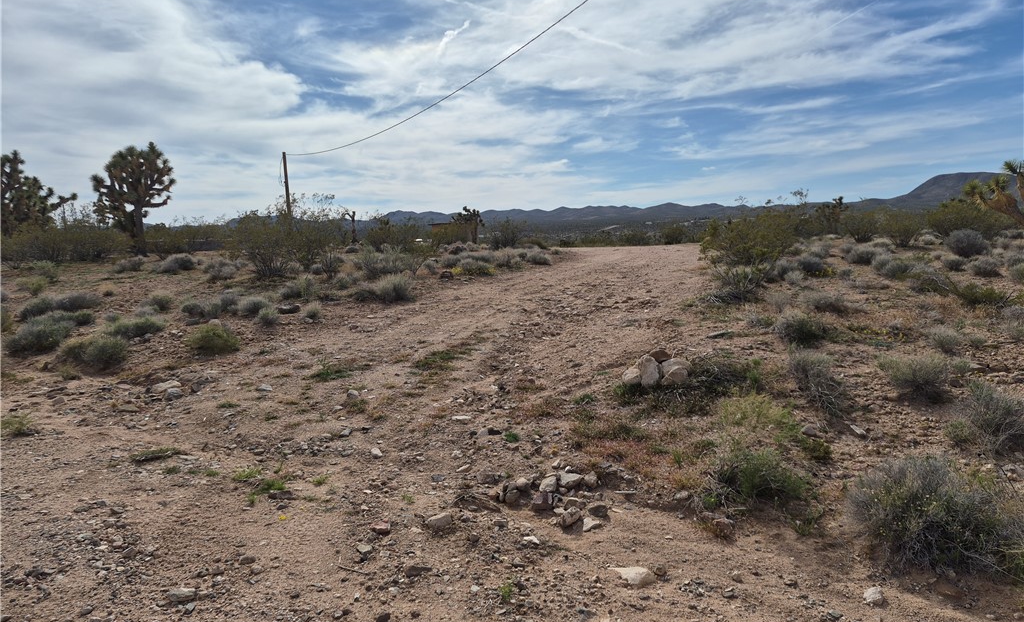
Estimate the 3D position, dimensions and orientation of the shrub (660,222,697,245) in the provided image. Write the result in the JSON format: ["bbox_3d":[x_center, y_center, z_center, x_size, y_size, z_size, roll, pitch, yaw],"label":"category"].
[{"bbox_3d":[8.320,-3.848,34.000,1.773,1.264,1.685,1,8,14],"label":"shrub"}]

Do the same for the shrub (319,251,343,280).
[{"bbox_3d":[-4.934,-1.271,18.600,0.689,0.771,0.700,0,7,0],"label":"shrub"}]

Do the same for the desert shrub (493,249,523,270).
[{"bbox_3d":[-0.146,-1.665,22.000,0.941,0.603,0.847,0,7,0],"label":"desert shrub"}]

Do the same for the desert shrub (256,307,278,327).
[{"bbox_3d":[-3.665,0.097,10.200,0.320,0.274,0.320,0,7,0],"label":"desert shrub"}]

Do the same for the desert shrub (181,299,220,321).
[{"bbox_3d":[-5.036,-0.008,11.000,0.627,0.321,0.533,0,7,0],"label":"desert shrub"}]

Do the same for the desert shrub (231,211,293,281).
[{"bbox_3d":[-5.505,-1.444,14.916,1.365,1.464,1.259,-3,8,-20],"label":"desert shrub"}]

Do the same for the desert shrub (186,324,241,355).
[{"bbox_3d":[-3.641,0.348,8.300,0.639,0.345,0.607,0,7,0],"label":"desert shrub"}]

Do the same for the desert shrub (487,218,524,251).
[{"bbox_3d":[-0.306,-3.645,32.000,1.787,1.505,1.644,-1,8,0],"label":"desert shrub"}]

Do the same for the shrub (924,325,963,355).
[{"bbox_3d":[4.883,0.334,7.700,0.430,0.312,0.396,-1,8,0],"label":"shrub"}]

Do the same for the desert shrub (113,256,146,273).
[{"bbox_3d":[-9.327,-1.138,16.563,0.744,0.420,0.614,-4,8,-29],"label":"desert shrub"}]

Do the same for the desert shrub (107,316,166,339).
[{"bbox_3d":[-5.201,0.228,9.400,0.751,0.298,0.601,-5,9,-29],"label":"desert shrub"}]

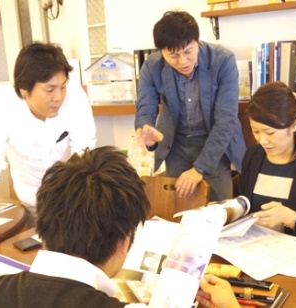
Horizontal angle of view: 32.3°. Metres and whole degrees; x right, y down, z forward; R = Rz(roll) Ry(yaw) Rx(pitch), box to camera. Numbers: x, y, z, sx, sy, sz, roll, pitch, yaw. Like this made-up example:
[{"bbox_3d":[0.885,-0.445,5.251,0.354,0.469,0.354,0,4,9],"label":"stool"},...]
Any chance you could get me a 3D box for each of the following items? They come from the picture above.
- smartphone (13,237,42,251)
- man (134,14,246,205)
[{"bbox_3d":[-0.436,0.332,1.849,0.072,0.012,0.086,-12,14,-36],"label":"smartphone"},{"bbox_3d":[0.211,0.163,2.244,0.530,1.525,0.580,-2,11,8],"label":"man"}]

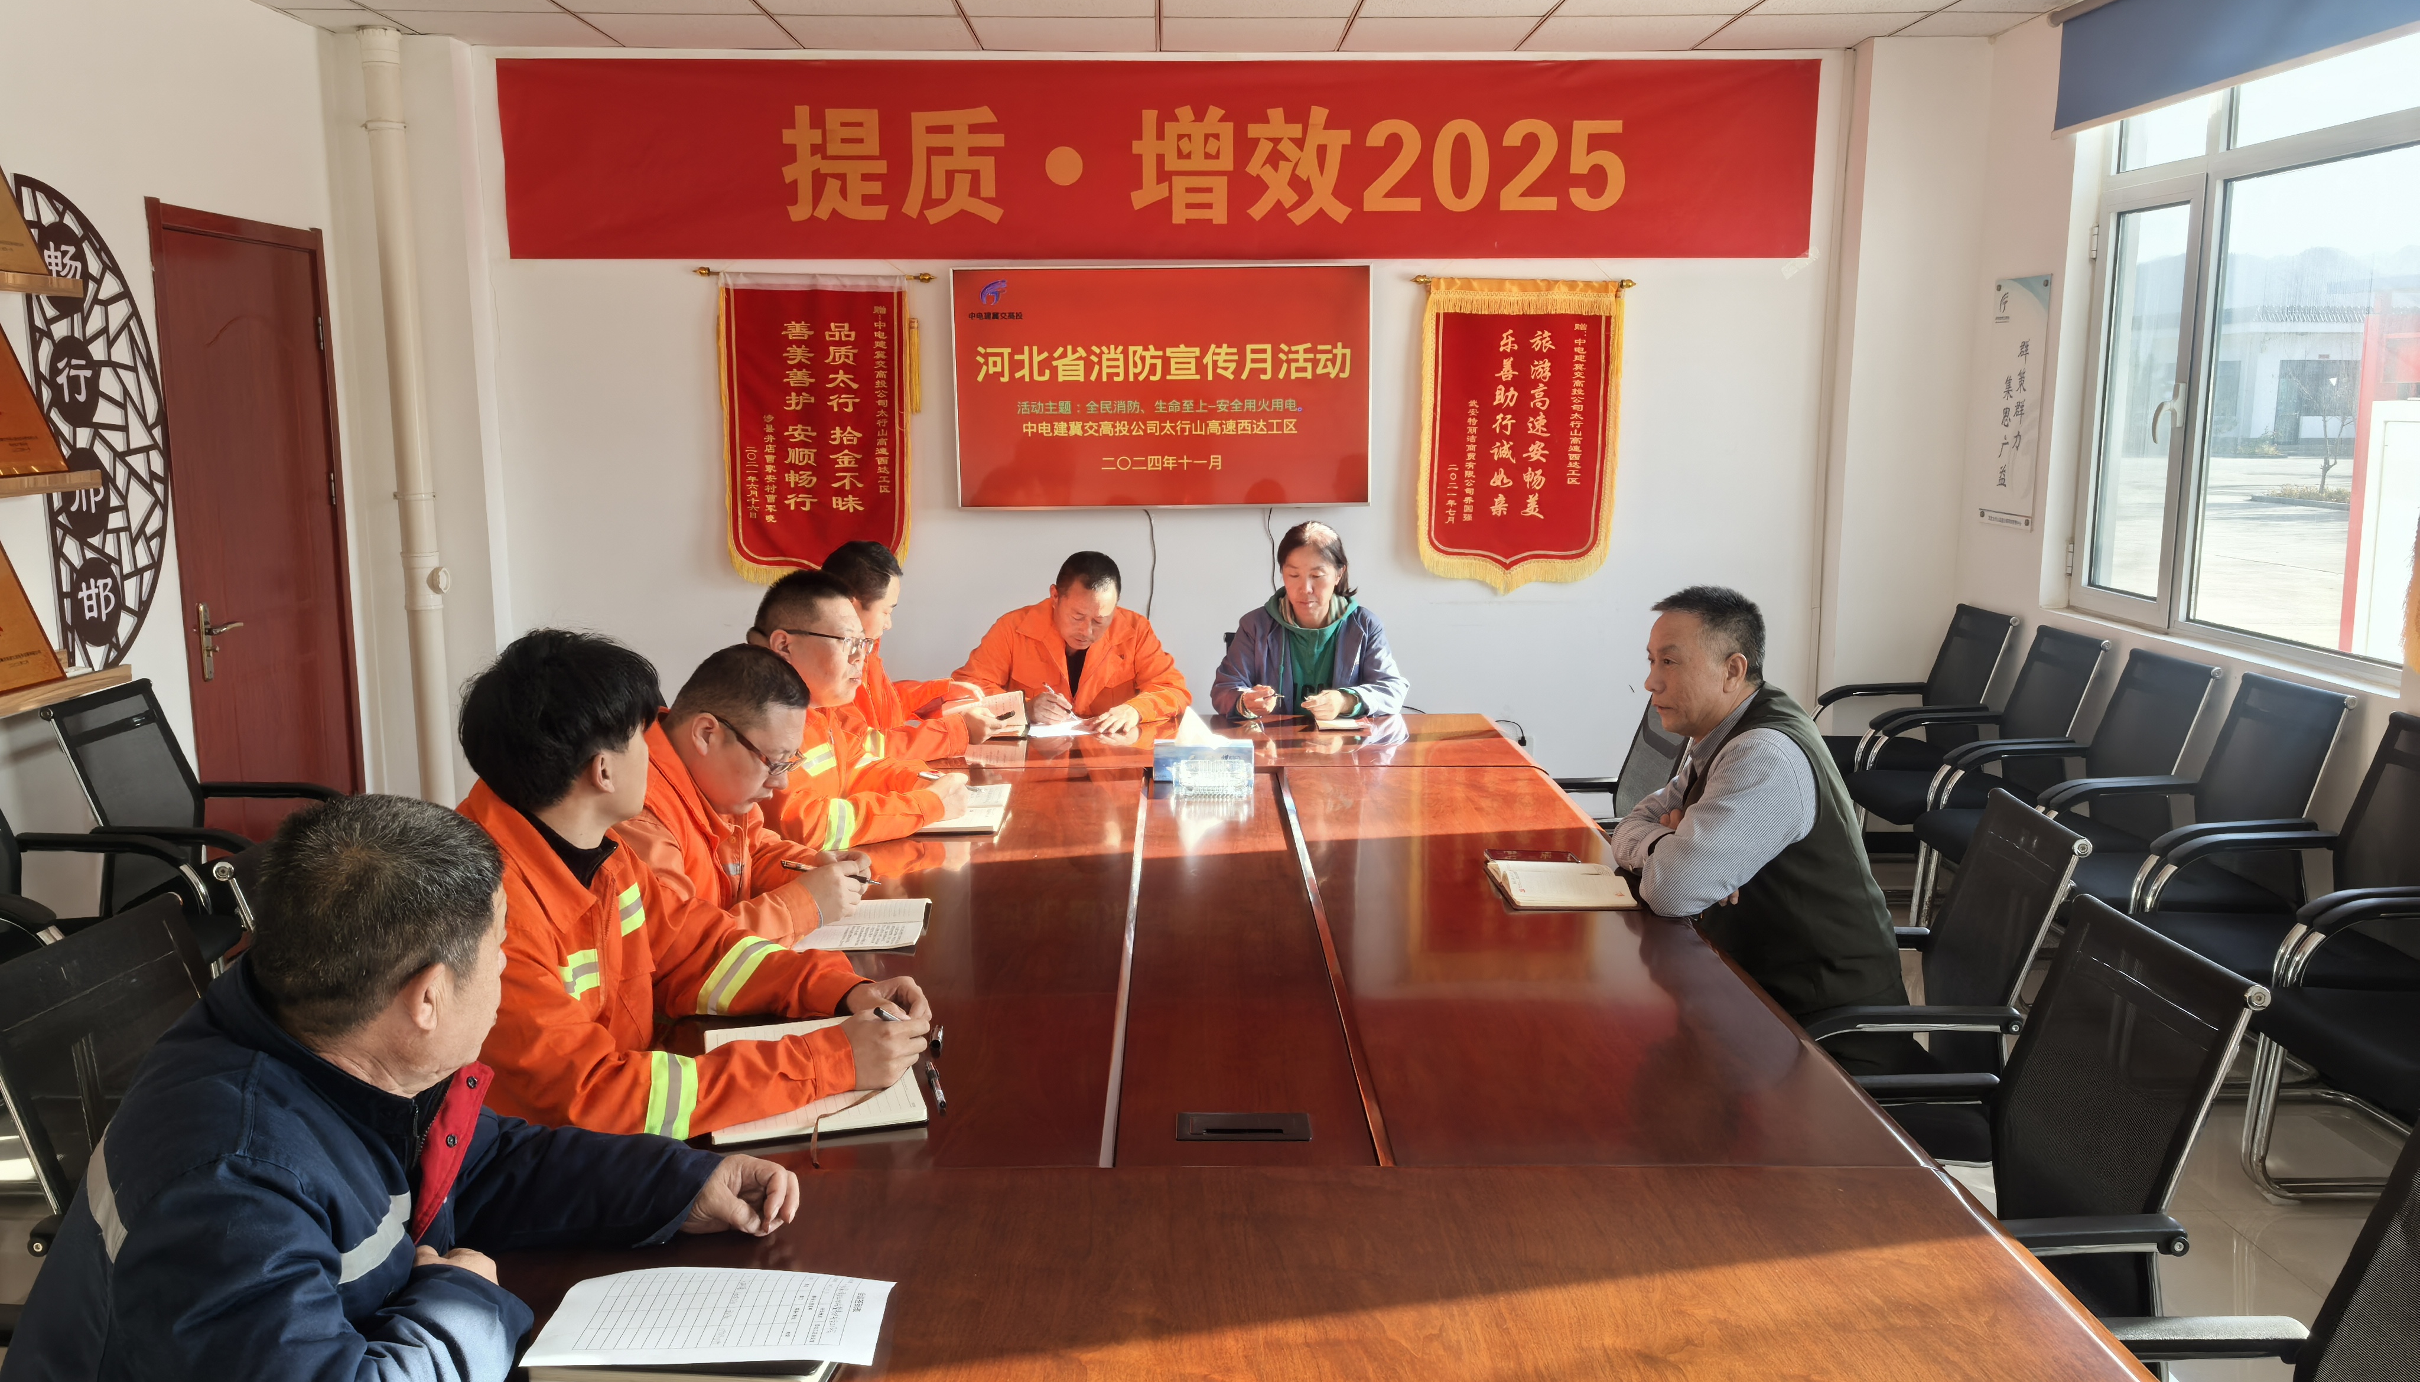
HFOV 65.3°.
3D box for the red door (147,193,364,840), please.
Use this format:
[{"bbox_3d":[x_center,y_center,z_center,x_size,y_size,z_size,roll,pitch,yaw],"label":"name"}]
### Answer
[{"bbox_3d":[-2.852,-0.335,5.688,0.100,2.130,1.050,0,9,-1],"label":"red door"}]

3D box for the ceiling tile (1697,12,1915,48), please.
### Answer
[{"bbox_3d":[1.934,-2.155,6.170,0.600,0.020,0.600,0,9,-1],"label":"ceiling tile"}]

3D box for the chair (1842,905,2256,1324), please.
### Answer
[{"bbox_3d":[0.930,0.770,2.459,0.600,0.910,0.540,0,9,-1],"label":"chair"}]

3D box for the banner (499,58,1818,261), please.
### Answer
[{"bbox_3d":[-0.155,-1.809,6.431,4.455,0.646,0.010,0,9,-1],"label":"banner"}]

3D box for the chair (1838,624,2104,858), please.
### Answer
[{"bbox_3d":[2.232,0.290,5.486,0.610,0.920,0.540,0,9,-1],"label":"chair"}]

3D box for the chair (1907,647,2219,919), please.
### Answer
[{"bbox_3d":[2.221,0.374,4.956,0.600,0.910,0.540,0,9,-1],"label":"chair"}]

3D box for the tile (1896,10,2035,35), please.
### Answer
[{"bbox_3d":[2.404,-2.138,6.048,0.330,0.020,0.350,0,9,-1],"label":"tile"}]

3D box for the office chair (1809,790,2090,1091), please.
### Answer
[{"bbox_3d":[1.109,0.659,3.193,0.590,0.930,0.570,0,9,1],"label":"office chair"}]

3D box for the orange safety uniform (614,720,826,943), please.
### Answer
[{"bbox_3d":[-0.855,0.254,3.210,0.460,0.460,0.550,1,9,8],"label":"orange safety uniform"}]

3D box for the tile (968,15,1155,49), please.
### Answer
[{"bbox_3d":[-0.465,-2.138,6.110,0.600,0.020,0.600,0,9,-1],"label":"tile"}]

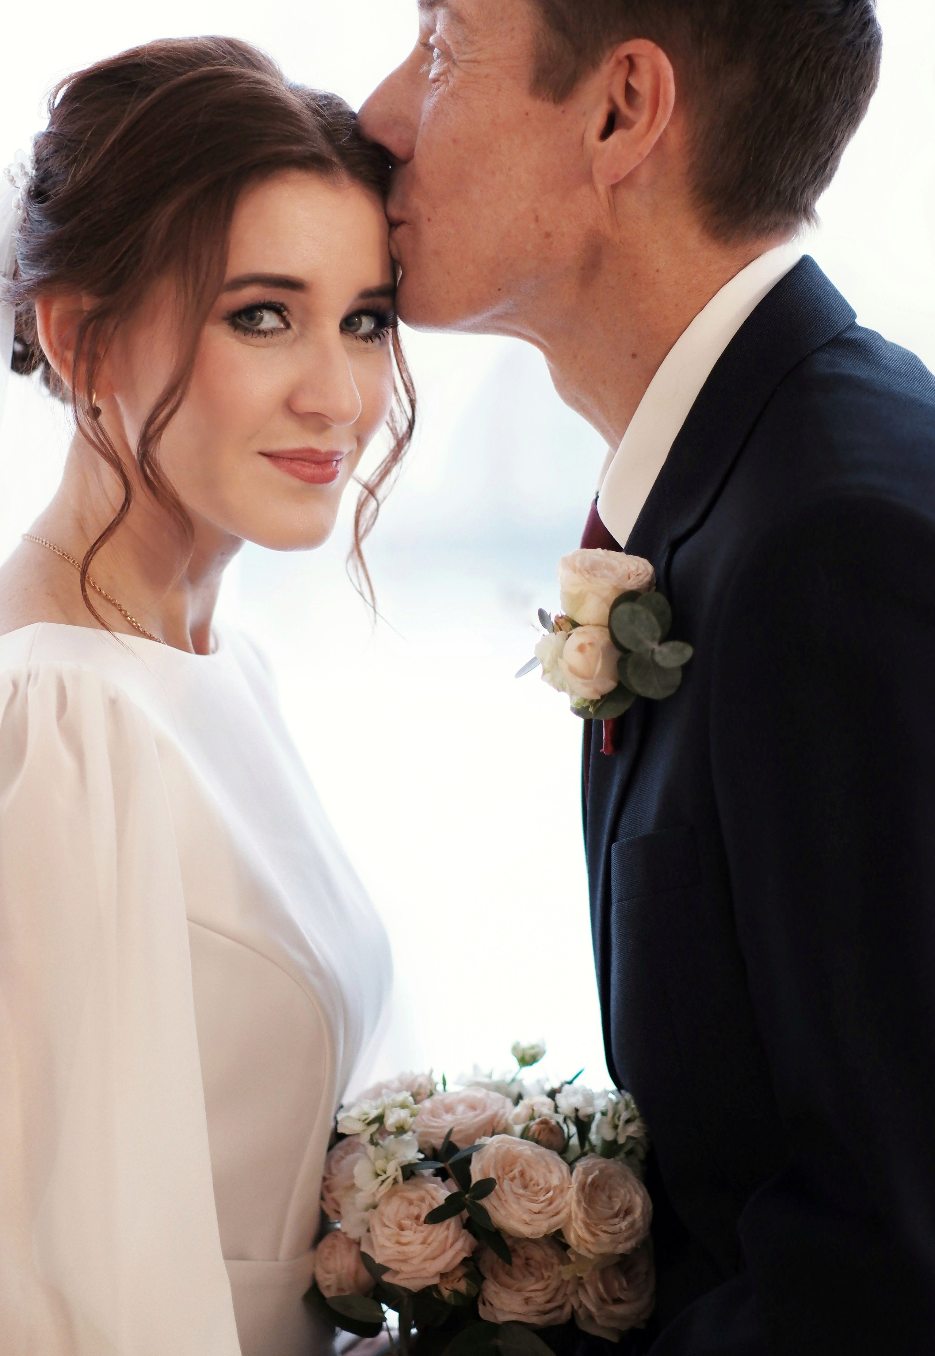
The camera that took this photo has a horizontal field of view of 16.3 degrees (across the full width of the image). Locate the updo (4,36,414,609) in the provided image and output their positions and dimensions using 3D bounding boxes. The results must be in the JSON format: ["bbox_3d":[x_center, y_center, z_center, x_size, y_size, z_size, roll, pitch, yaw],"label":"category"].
[{"bbox_3d":[-0.129,-0.173,1.620,0.185,0.285,0.225,0,4,-44],"label":"updo"}]

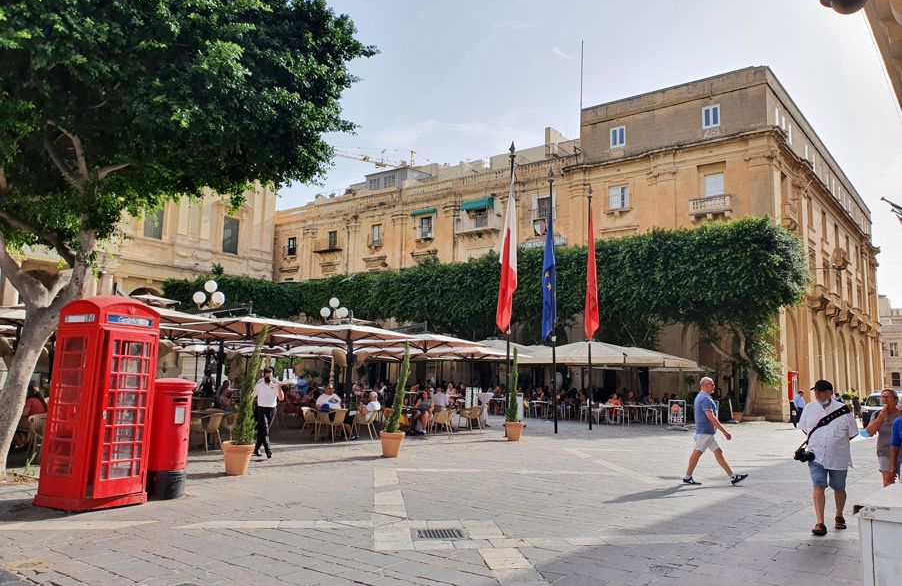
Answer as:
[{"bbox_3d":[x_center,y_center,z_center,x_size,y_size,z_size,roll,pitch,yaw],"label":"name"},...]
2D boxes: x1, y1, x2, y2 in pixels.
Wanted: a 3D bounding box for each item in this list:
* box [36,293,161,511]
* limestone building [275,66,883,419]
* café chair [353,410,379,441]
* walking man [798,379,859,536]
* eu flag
[{"bbox_3d":[-4.411,1.363,8.565,0.910,2.520,0.890,-3,-9,29],"label":"box"},{"bbox_3d":[13.302,0.896,64.550,42.500,19.000,42.000,-5,-10,38],"label":"limestone building"},{"bbox_3d":[-2.362,3.626,18.728,0.610,0.790,0.580,-1,-8,14],"label":"café chair"},{"bbox_3d":[4.342,1.865,7.849,0.600,1.710,0.500,-5,-10,41],"label":"walking man"},{"bbox_3d":[3.325,-0.631,23.097,0.520,4.500,0.340,1,-8,6],"label":"eu flag"}]

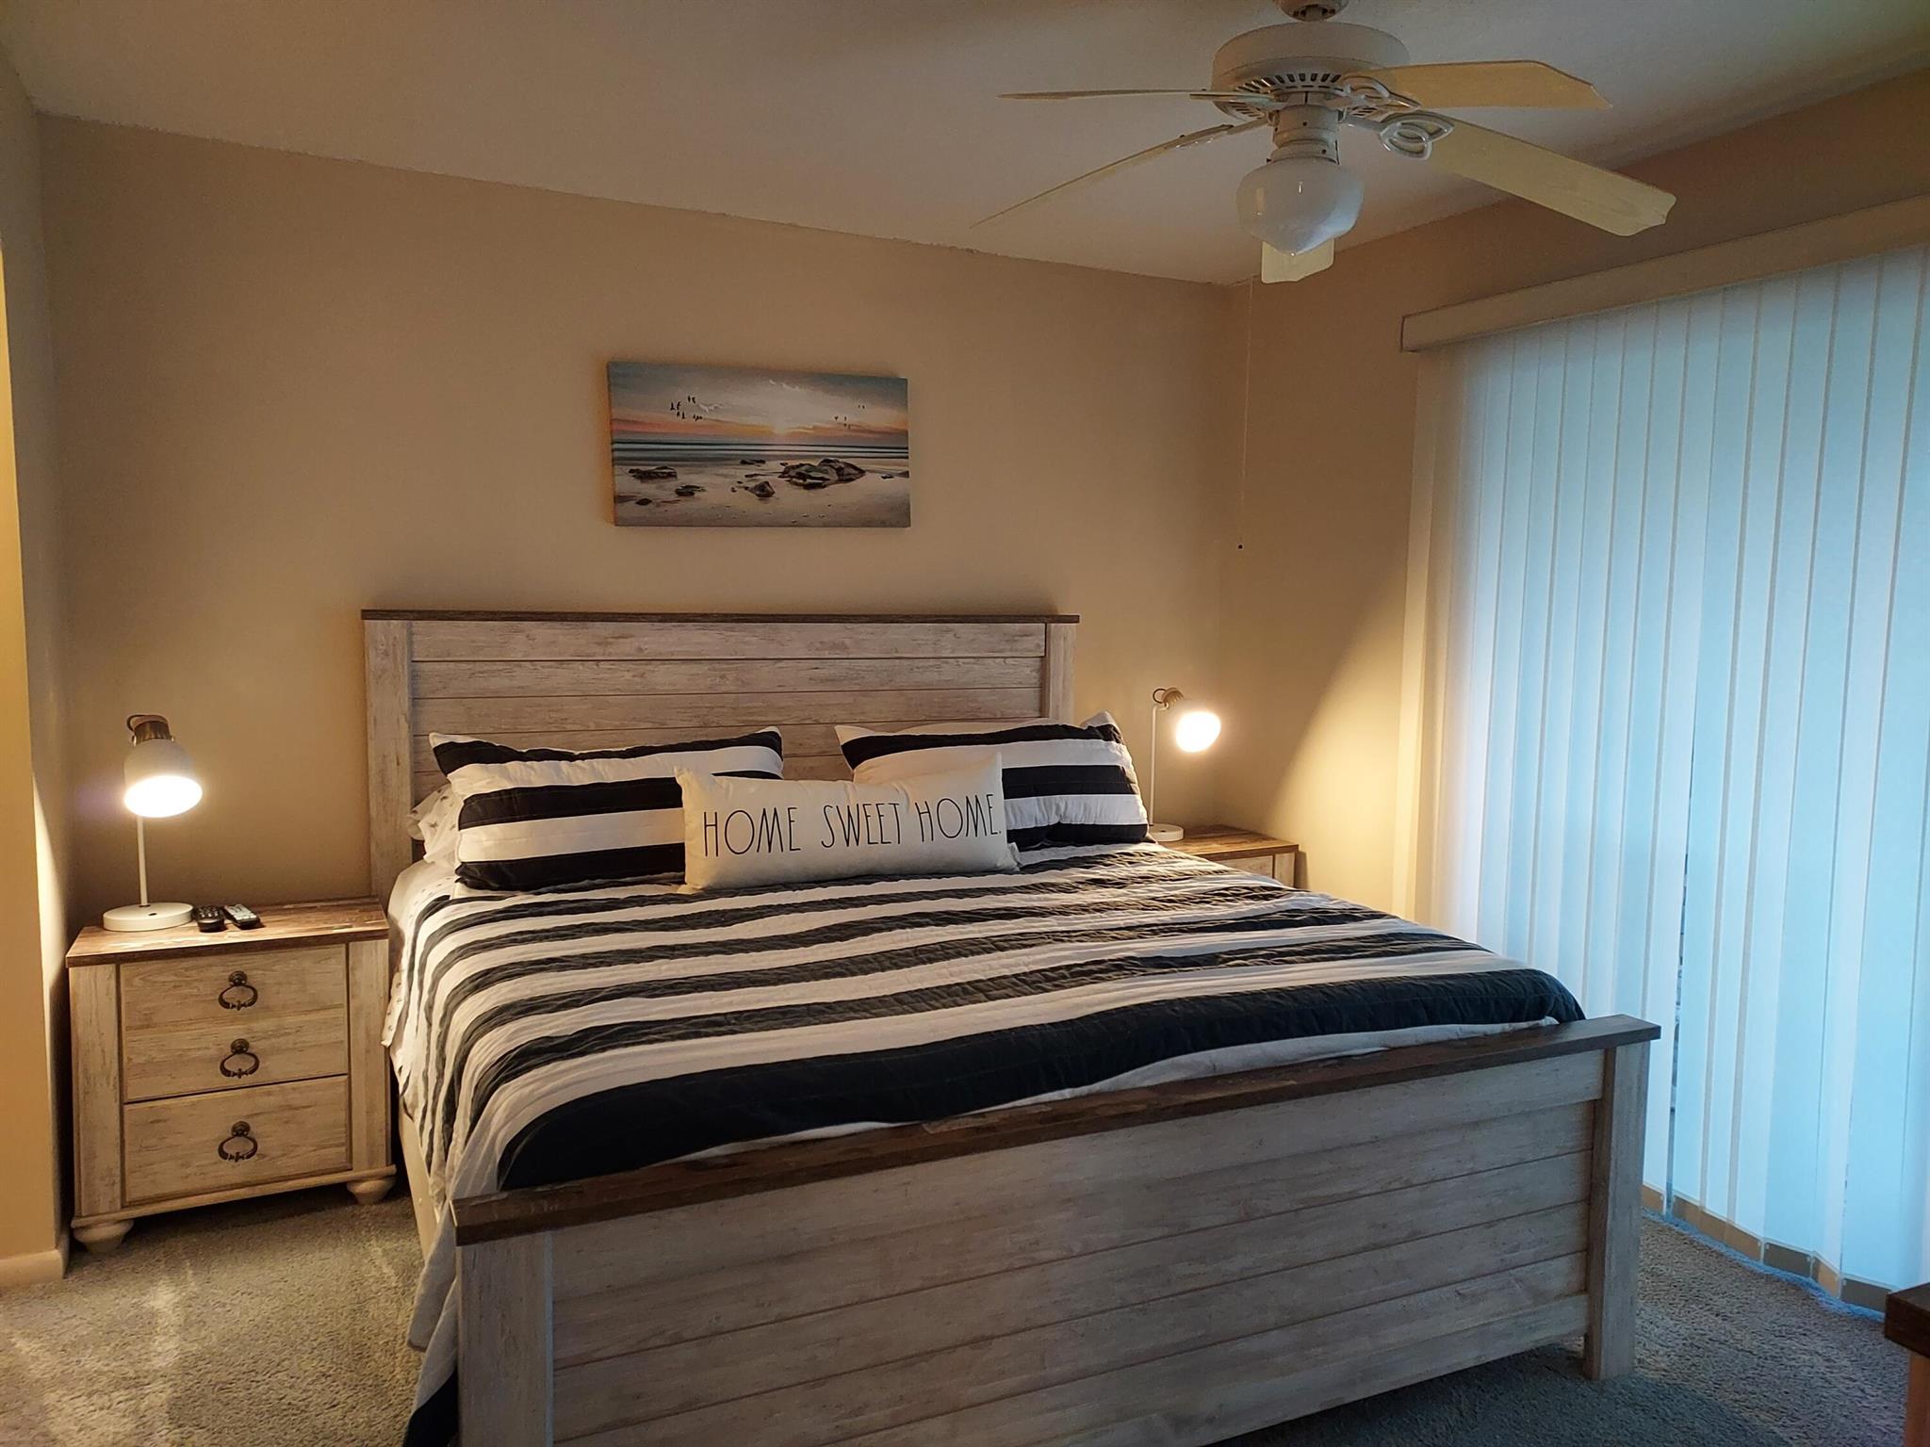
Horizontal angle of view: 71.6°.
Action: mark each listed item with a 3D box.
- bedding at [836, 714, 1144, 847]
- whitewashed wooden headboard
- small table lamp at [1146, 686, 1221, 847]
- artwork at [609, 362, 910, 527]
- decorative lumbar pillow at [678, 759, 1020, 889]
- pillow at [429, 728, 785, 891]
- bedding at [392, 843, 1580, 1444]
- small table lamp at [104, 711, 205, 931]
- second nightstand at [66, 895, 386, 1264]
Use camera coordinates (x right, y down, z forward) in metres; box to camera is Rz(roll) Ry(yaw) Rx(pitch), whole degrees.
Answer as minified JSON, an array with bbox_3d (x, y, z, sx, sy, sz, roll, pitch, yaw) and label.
[{"bbox_3d":[0.080,0.177,3.876,0.910,0.420,0.190,-1,-22,-25],"label":"bedding"},{"bbox_3d":[-0.616,0.363,3.939,2.084,1.364,0.090,-1,6,-25],"label":"whitewashed wooden headboard"},{"bbox_3d":[0.663,0.139,4.293,0.230,0.475,0.250,-1,6,-25],"label":"small table lamp"},{"bbox_3d":[-0.576,-0.795,3.888,0.884,0.443,0.035,-4,7,-25],"label":"artwork"},{"bbox_3d":[-0.280,0.256,3.490,0.910,0.320,0.140,-1,-18,-25],"label":"decorative lumbar pillow"},{"bbox_3d":[-0.893,0.204,3.420,0.890,0.420,0.190,-1,-22,-25],"label":"pillow"},{"bbox_3d":[-0.102,0.721,2.927,2.140,0.580,1.820,-1,6,-25],"label":"bedding"},{"bbox_3d":[-1.799,0.213,2.961,0.180,0.475,0.240,-4,8,-43],"label":"small table lamp"},{"bbox_3d":[-1.643,0.781,3.040,0.611,0.662,0.360,-2,7,-28],"label":"second nightstand"}]

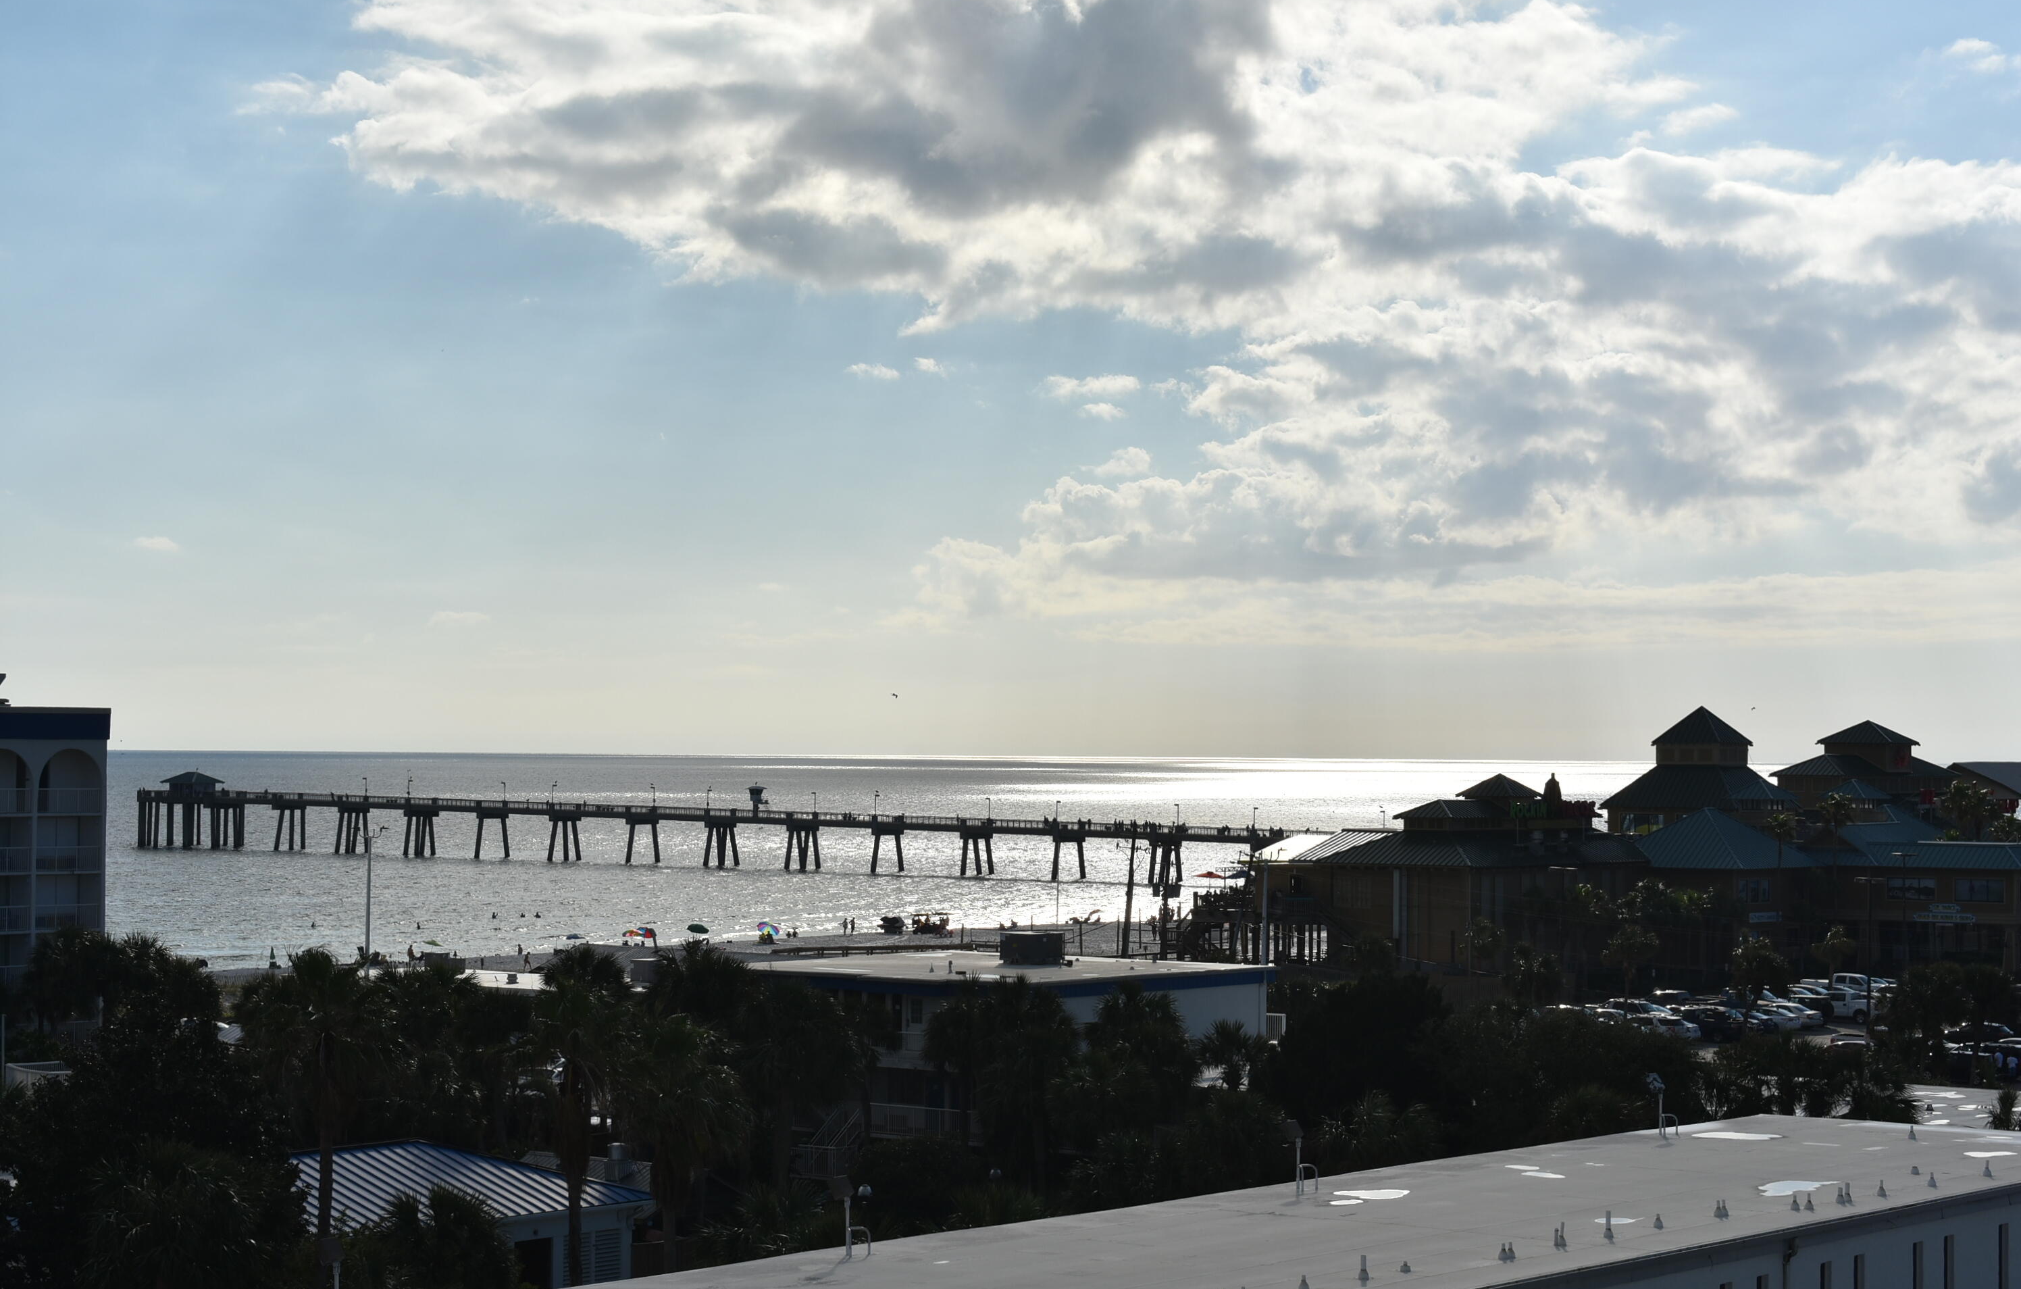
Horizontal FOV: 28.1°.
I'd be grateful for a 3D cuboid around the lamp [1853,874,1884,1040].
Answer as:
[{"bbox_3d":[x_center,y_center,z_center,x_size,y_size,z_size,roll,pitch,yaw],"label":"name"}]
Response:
[{"bbox_3d":[49.847,18.293,235.000,1.950,9.893,0.500,-1,-2,41],"label":"lamp"}]

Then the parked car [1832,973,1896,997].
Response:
[{"bbox_3d":[57.466,23.404,276.000,5.600,1.900,2.000,-1,-2,41],"label":"parked car"}]

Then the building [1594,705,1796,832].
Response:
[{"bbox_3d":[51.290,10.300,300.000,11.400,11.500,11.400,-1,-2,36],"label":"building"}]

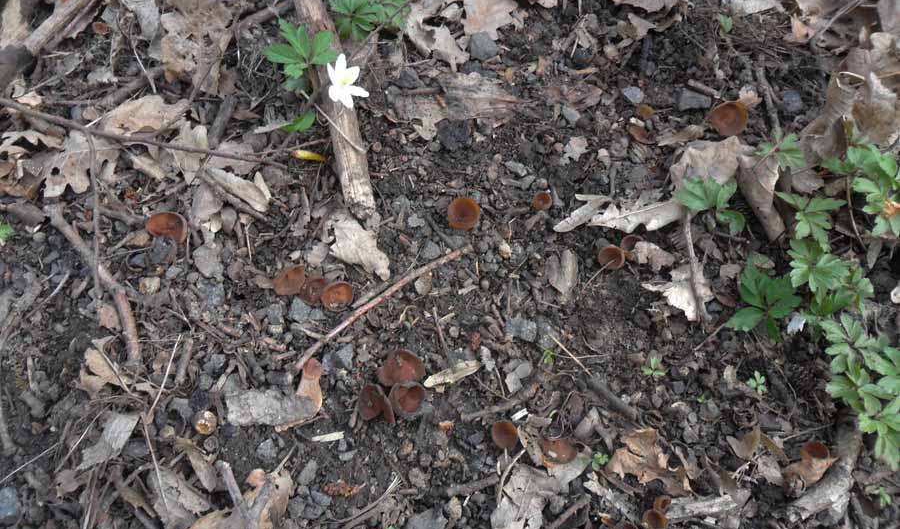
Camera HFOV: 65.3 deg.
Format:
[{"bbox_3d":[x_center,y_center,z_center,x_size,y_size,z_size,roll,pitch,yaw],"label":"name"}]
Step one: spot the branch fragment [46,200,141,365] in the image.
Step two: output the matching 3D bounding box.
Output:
[{"bbox_3d":[-0.259,0.008,0.515,0.020,0.014,0.169,-32,62,-19],"label":"branch fragment"}]

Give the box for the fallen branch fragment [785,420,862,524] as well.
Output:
[{"bbox_3d":[0.256,0.141,0.467,0.032,0.020,0.087,38,67,20],"label":"fallen branch fragment"}]

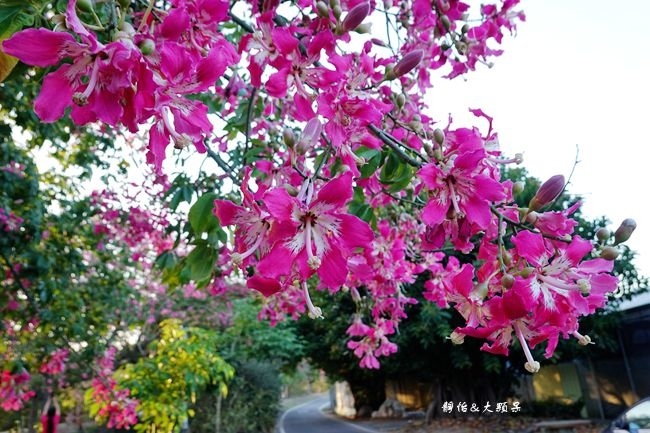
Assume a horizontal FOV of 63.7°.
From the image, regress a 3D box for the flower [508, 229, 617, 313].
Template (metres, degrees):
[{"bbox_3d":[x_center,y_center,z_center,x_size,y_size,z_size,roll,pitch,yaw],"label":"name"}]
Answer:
[{"bbox_3d":[0.310,0.071,0.680,0.125,0.112,0.075,14,0,-38],"label":"flower"}]

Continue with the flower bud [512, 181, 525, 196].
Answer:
[{"bbox_3d":[0.288,-0.042,0.780,0.018,0.024,0.018,0,-17,0],"label":"flower bud"}]

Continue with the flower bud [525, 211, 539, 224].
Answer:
[{"bbox_3d":[0.272,0.001,0.690,0.017,0.018,0.017,5,-18,-17],"label":"flower bud"}]

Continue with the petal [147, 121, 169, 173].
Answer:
[{"bbox_3d":[-0.202,-0.084,0.630,0.027,0.064,0.025,7,-10,-24],"label":"petal"}]

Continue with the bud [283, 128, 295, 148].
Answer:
[{"bbox_3d":[-0.059,-0.127,0.850,0.019,0.033,0.019,0,-17,0],"label":"bud"}]

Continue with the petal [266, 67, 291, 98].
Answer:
[{"bbox_3d":[-0.084,-0.235,0.920,0.046,0.055,0.022,5,7,-15],"label":"petal"}]

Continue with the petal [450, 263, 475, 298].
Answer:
[{"bbox_3d":[0.184,0.086,0.700,0.035,0.048,0.022,-11,-20,31],"label":"petal"}]

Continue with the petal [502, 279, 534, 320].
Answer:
[{"bbox_3d":[0.244,0.105,0.660,0.034,0.055,0.023,25,-12,-17],"label":"petal"}]

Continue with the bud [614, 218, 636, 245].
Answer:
[{"bbox_3d":[0.396,0.020,0.690,0.020,0.042,0.020,37,-3,0],"label":"bud"}]

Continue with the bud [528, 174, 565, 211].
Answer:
[{"bbox_3d":[0.292,-0.031,0.690,0.025,0.064,0.025,44,-3,0],"label":"bud"}]

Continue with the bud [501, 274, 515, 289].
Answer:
[{"bbox_3d":[0.234,0.083,0.670,0.017,0.018,0.017,0,-17,0],"label":"bud"}]

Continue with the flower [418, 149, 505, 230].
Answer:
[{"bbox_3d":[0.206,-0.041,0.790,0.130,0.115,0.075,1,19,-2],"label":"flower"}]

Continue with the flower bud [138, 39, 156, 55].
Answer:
[{"bbox_3d":[-0.231,-0.221,0.680,0.022,0.020,0.022,0,-17,0],"label":"flower bud"}]

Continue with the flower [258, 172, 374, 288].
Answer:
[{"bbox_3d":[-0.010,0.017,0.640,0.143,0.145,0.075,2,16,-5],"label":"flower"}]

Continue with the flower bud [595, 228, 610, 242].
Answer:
[{"bbox_3d":[0.360,0.025,0.680,0.020,0.018,0.020,0,-17,0],"label":"flower bud"}]

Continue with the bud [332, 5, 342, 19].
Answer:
[{"bbox_3d":[0.021,-0.345,0.880,0.017,0.024,0.017,0,-17,0],"label":"bud"}]

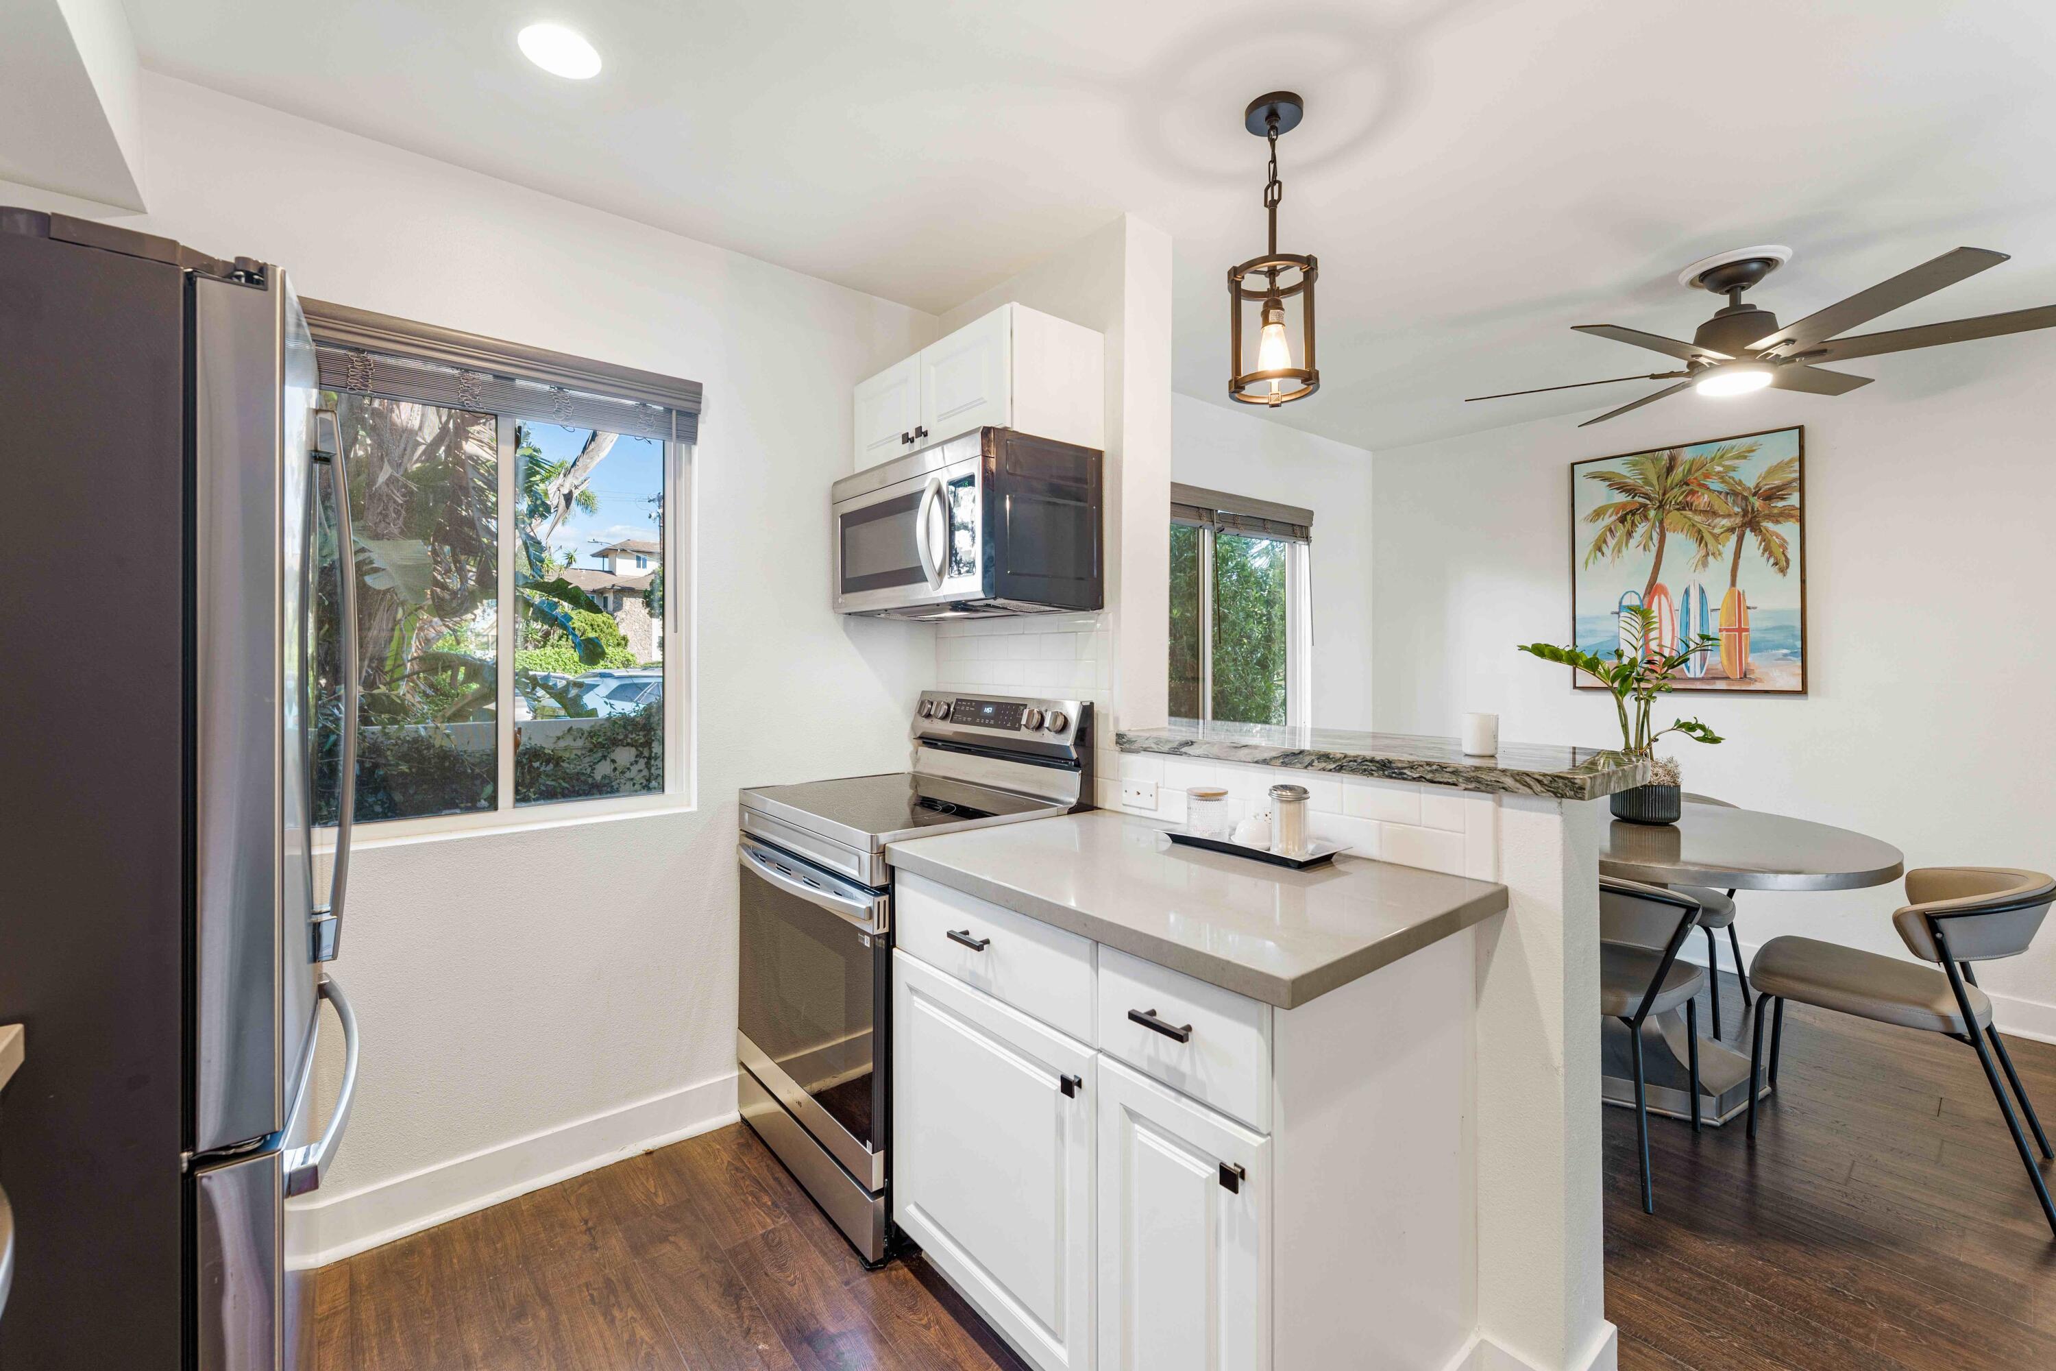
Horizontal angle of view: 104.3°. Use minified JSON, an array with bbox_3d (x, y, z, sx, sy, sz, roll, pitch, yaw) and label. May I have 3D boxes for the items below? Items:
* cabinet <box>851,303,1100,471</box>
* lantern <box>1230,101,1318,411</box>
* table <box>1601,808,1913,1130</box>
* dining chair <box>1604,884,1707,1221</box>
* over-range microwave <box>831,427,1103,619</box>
[{"bbox_3d":[-0.164,-0.764,2.277,0.320,0.306,0.757,-1,1,-40],"label":"cabinet"},{"bbox_3d":[0.514,-0.904,1.669,0.178,0.586,0.178,0,1,0],"label":"lantern"},{"bbox_3d":[1.925,0.841,2.697,1.370,0.757,1.370,-1,1,-40],"label":"table"},{"bbox_3d":[1.500,0.845,2.231,0.550,0.775,0.540,-1,1,-40],"label":"dining chair"},{"bbox_3d":[-0.204,-0.406,2.248,0.420,0.408,0.752,-1,1,-40],"label":"over-range microwave"}]

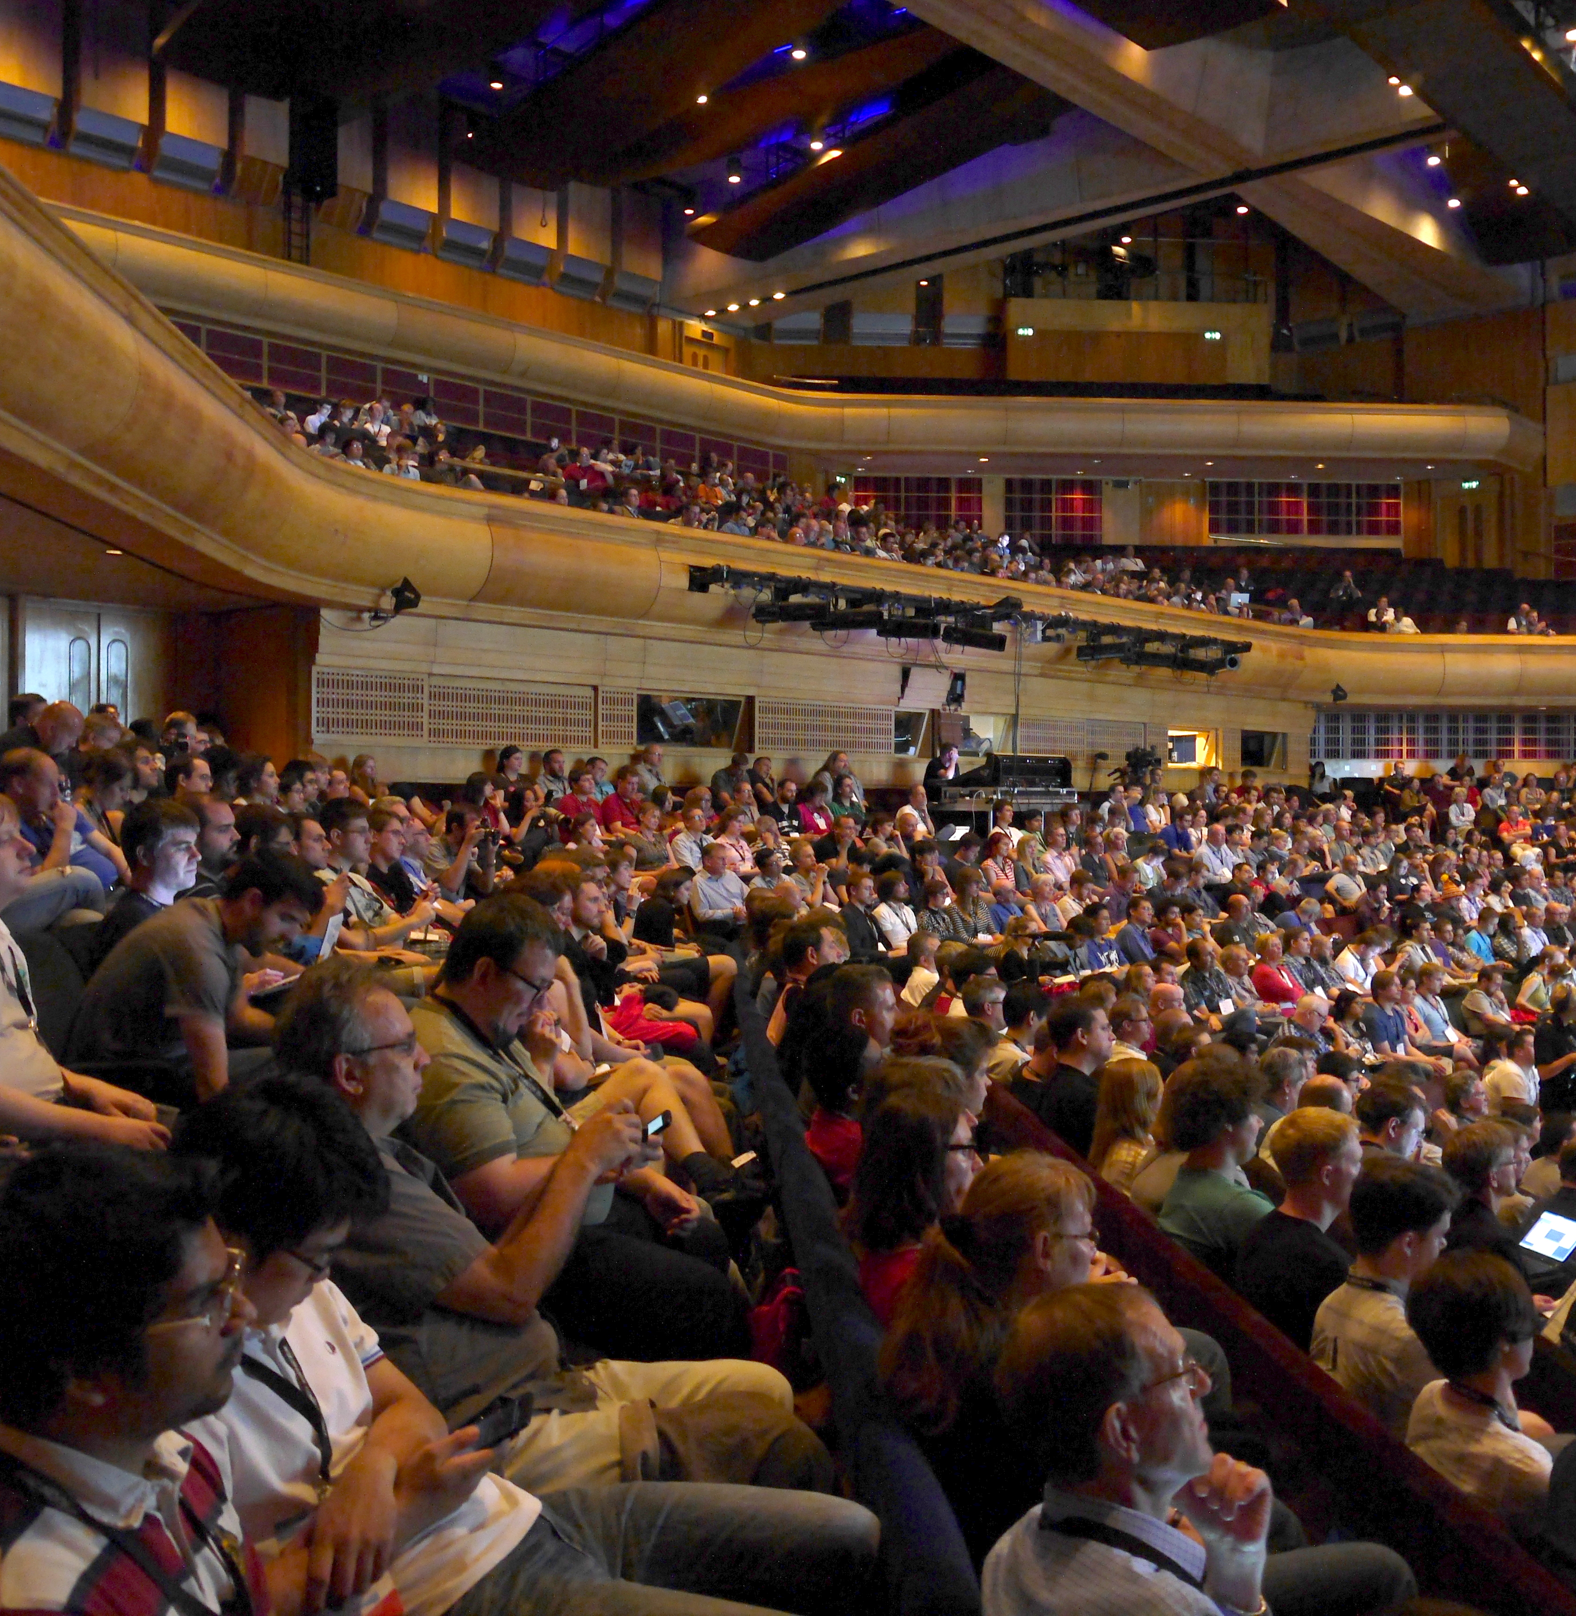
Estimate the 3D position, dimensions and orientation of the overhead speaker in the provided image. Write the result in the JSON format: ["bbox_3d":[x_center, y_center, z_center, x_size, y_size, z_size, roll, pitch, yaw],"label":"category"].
[{"bbox_3d":[-6.540,-9.090,24.000,0.550,1.450,0.580,0,0,-37],"label":"overhead speaker"}]

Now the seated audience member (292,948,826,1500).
[{"bbox_3d":[-0.330,0.820,2.520,0.820,1.200,0.580,0,0,-10],"label":"seated audience member"}]

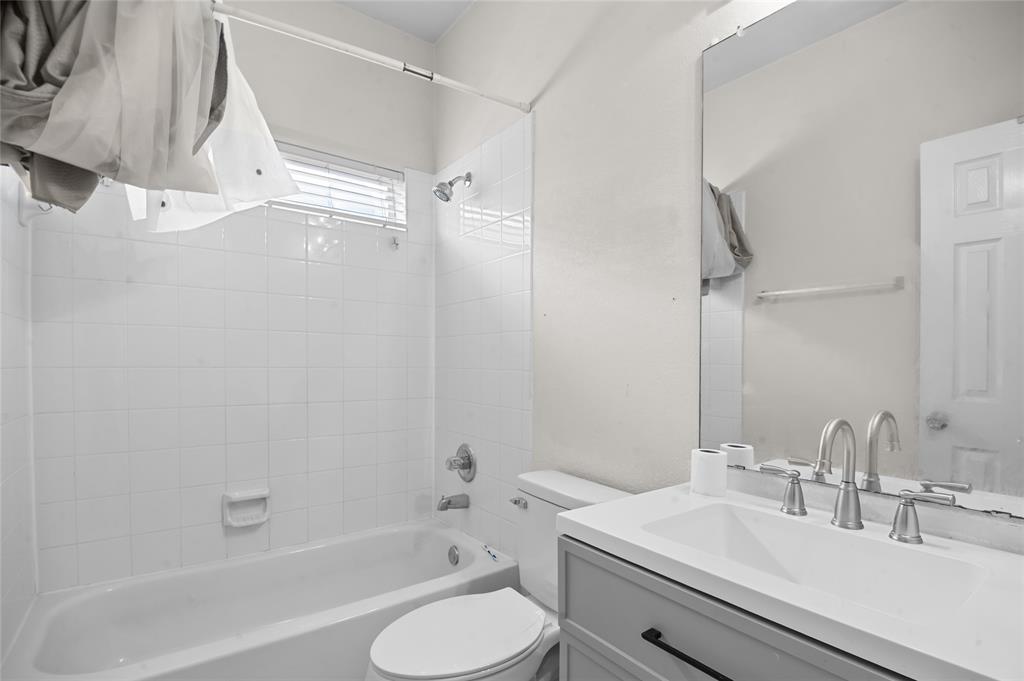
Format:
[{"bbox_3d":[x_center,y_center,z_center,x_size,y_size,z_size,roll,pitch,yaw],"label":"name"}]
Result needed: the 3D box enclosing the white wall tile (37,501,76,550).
[{"bbox_3d":[-1.553,0.629,1.553,0.100,0.152,0.010,1,-2,-35],"label":"white wall tile"}]

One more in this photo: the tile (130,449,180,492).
[{"bbox_3d":[-1.333,0.486,1.700,0.152,0.152,0.009,2,-3,-35],"label":"tile"}]

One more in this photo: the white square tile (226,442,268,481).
[{"bbox_3d":[-1.091,0.500,1.880,0.152,0.152,0.010,1,-2,-35],"label":"white square tile"}]

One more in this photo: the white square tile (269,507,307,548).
[{"bbox_3d":[-0.961,0.811,1.963,0.152,0.152,0.010,1,-2,-35],"label":"white square tile"}]

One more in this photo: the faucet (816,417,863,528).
[{"bbox_3d":[0.601,0.250,0.841,0.165,0.211,0.062,2,-3,-35],"label":"faucet"}]

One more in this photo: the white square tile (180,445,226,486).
[{"bbox_3d":[-1.212,0.489,1.780,0.152,0.152,0.009,2,-3,-35],"label":"white square tile"}]

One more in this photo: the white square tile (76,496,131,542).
[{"bbox_3d":[-1.453,0.637,1.617,0.152,0.152,0.009,2,-3,-35],"label":"white square tile"}]

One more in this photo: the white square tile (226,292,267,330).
[{"bbox_3d":[-1.101,-0.124,1.890,0.152,0.152,0.010,1,-2,-35],"label":"white square tile"}]

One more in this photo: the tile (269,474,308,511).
[{"bbox_3d":[-0.959,0.652,1.950,0.152,0.152,0.009,2,-3,-35],"label":"tile"}]

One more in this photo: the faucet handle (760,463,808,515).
[{"bbox_3d":[0.582,0.316,0.968,0.053,0.089,0.094,2,-3,-35],"label":"faucet handle"}]

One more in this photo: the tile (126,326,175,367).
[{"bbox_3d":[-1.345,0.022,1.692,0.152,0.152,0.009,2,-3,-35],"label":"tile"}]

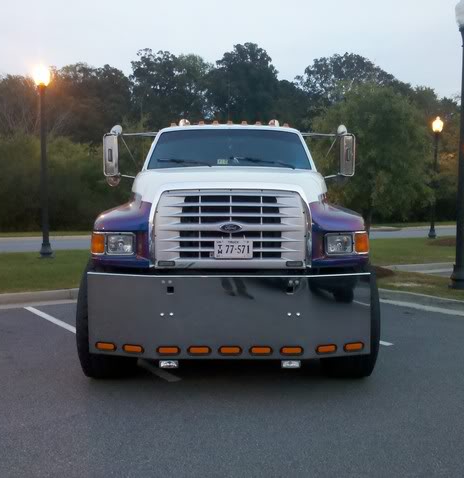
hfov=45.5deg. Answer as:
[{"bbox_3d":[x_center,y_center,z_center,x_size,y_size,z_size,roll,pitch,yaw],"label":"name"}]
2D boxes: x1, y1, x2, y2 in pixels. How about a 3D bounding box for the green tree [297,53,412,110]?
[{"bbox_3d":[10.848,-9.109,49.519,10.300,14.845,9.000,0,4,0],"label":"green tree"}]

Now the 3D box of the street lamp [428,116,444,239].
[{"bbox_3d":[8.579,-2.572,23.283,0.480,5.095,0.480,0,4,0],"label":"street lamp"}]

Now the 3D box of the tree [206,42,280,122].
[{"bbox_3d":[0.936,-8.719,45.536,7.000,14.576,7.000,0,4,0],"label":"tree"}]

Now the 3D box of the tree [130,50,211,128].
[{"bbox_3d":[-4.901,-8.201,44.567,7.000,13.667,7.000,0,4,0],"label":"tree"}]

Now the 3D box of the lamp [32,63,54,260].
[{"bbox_3d":[-4.950,-2.029,14.600,0.430,5.102,0.430,0,4,0],"label":"lamp"}]

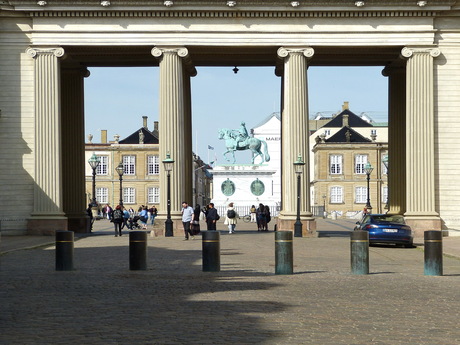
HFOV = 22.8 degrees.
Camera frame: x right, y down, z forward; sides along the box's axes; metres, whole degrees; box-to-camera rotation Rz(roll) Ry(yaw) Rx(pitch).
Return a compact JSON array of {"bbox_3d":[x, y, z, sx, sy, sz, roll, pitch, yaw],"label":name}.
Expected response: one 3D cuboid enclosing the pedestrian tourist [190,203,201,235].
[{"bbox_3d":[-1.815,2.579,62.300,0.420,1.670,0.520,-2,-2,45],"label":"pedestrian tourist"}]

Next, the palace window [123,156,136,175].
[{"bbox_3d":[-14.847,-1.139,169.000,2.000,2.950,0.300,0,-2,1],"label":"palace window"}]

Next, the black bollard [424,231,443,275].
[{"bbox_3d":[4.703,1.862,26.400,0.420,1.016,0.420,0,-2,1],"label":"black bollard"}]

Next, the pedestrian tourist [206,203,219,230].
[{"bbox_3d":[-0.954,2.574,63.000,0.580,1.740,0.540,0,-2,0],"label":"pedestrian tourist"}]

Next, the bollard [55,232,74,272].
[{"bbox_3d":[-3.995,1.912,27.700,0.430,0.950,0.430,0,-2,1],"label":"bollard"}]

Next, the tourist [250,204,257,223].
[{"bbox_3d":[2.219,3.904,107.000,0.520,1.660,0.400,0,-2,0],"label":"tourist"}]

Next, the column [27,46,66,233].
[{"bbox_3d":[-9.667,-1.660,60.600,2.080,9.950,2.000,0,-2,1],"label":"column"}]

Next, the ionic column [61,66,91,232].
[{"bbox_3d":[-9.522,-1.417,69.800,2.080,9.950,2.000,0,-2,1],"label":"ionic column"}]

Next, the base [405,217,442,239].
[{"bbox_3d":[9.882,2.806,58.300,1.852,1.047,1.800,0,-2,1],"label":"base"}]

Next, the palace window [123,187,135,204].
[{"bbox_3d":[-14.247,3.260,162.000,1.700,2.450,0.250,0,-2,1],"label":"palace window"}]

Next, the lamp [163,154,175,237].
[{"bbox_3d":[-3.133,1.111,58.800,0.620,4.380,0.620,0,-2,1],"label":"lamp"}]

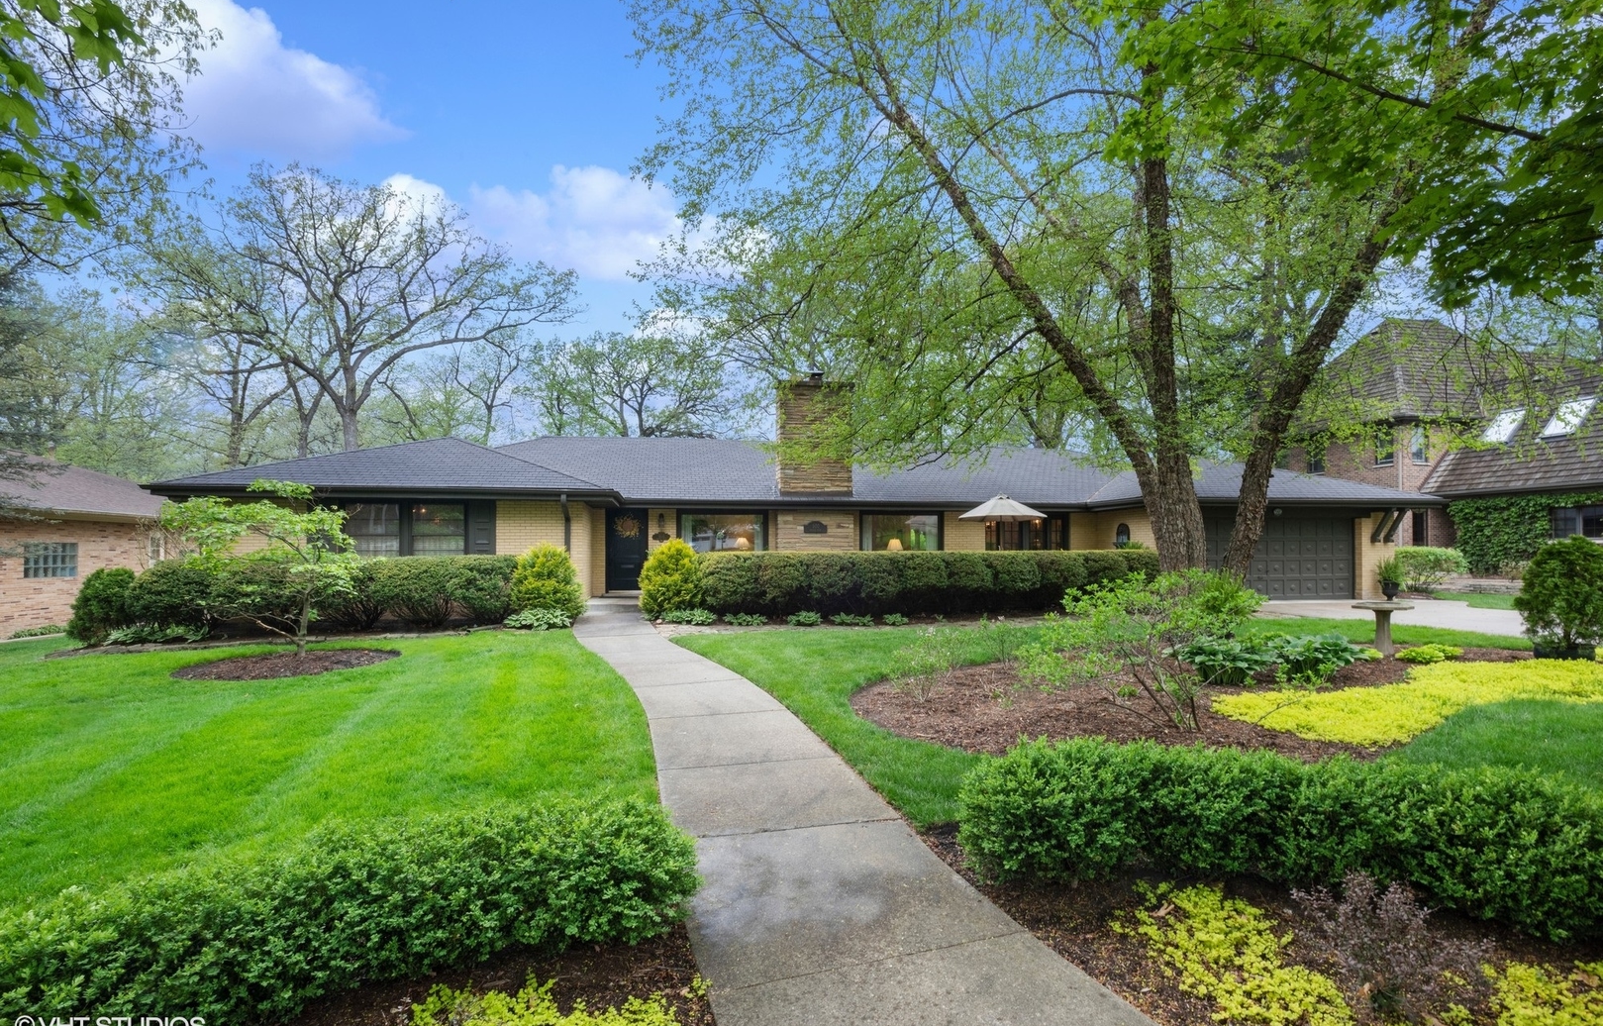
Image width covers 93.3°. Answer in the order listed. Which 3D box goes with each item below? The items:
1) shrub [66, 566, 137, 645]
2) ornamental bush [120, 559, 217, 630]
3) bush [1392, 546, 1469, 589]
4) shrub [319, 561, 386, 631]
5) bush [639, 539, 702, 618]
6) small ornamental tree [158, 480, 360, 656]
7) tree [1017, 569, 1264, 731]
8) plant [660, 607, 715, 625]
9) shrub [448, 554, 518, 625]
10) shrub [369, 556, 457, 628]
[{"bbox_3d":[-12.402,1.635,13.400,1.000,1.385,1.000,0,-2,-10],"label":"shrub"},{"bbox_3d":[-11.638,1.511,14.000,1.420,1.308,1.380,0,-2,-10],"label":"ornamental bush"},{"bbox_3d":[19.214,1.706,23.300,2.300,1.368,2.000,0,-2,-10],"label":"bush"},{"bbox_3d":[-8.825,1.604,14.800,1.300,1.350,1.250,0,-1,0],"label":"shrub"},{"bbox_3d":[-2.952,1.420,17.000,1.400,1.750,1.350,0,-1,0],"label":"bush"},{"bbox_3d":[-8.117,0.830,11.400,2.650,2.630,2.350,0,-1,0],"label":"small ornamental tree"},{"bbox_3d":[3.197,1.304,7.200,2.200,1.520,1.950,0,-1,0],"label":"tree"},{"bbox_3d":[-2.333,2.115,15.500,1.050,0.310,0.750,0,-1,0],"label":"plant"},{"bbox_3d":[-6.182,1.506,14.800,1.380,1.371,1.350,0,-2,-10],"label":"shrub"},{"bbox_3d":[-7.424,1.511,14.500,1.600,1.367,1.420,0,-2,-10],"label":"shrub"}]

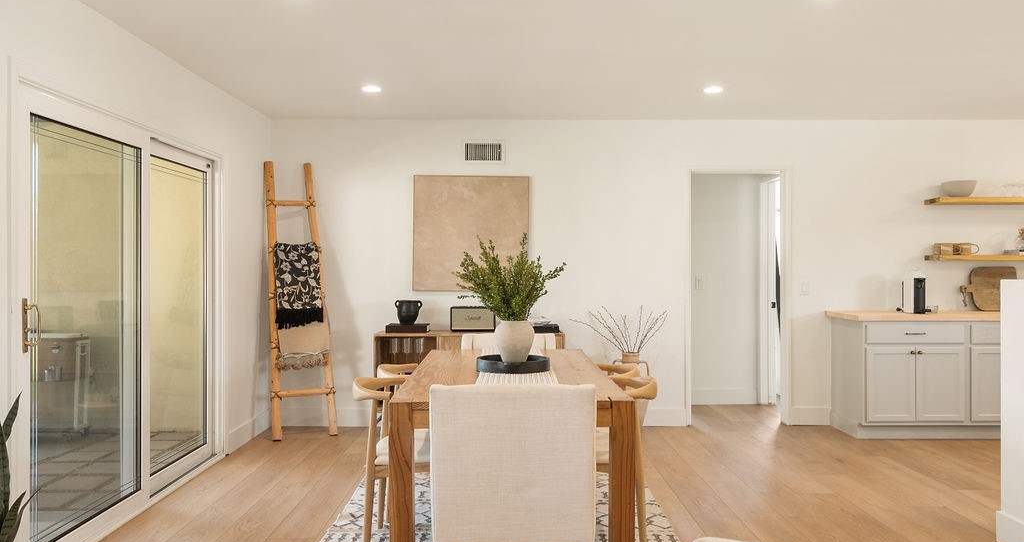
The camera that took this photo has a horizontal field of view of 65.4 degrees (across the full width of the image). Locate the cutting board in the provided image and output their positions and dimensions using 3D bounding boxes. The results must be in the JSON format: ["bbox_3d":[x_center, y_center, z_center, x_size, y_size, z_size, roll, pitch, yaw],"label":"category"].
[{"bbox_3d":[3.785,0.144,6.310,0.455,0.355,0.025,0,-9,1],"label":"cutting board"}]

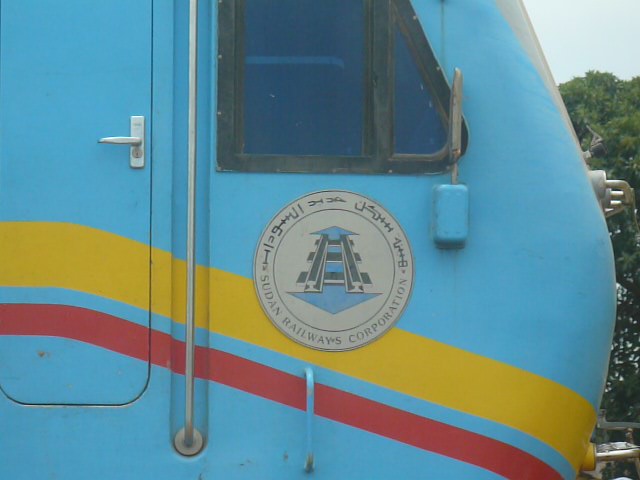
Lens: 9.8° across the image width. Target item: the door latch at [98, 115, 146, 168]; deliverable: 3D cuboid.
[{"bbox_3d":[-0.705,-0.346,13.200,0.160,0.184,0.060,1,-5,-7],"label":"door latch"}]

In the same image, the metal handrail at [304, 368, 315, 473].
[{"bbox_3d":[-0.037,0.641,13.200,0.024,0.367,0.075,1,-5,-7],"label":"metal handrail"}]

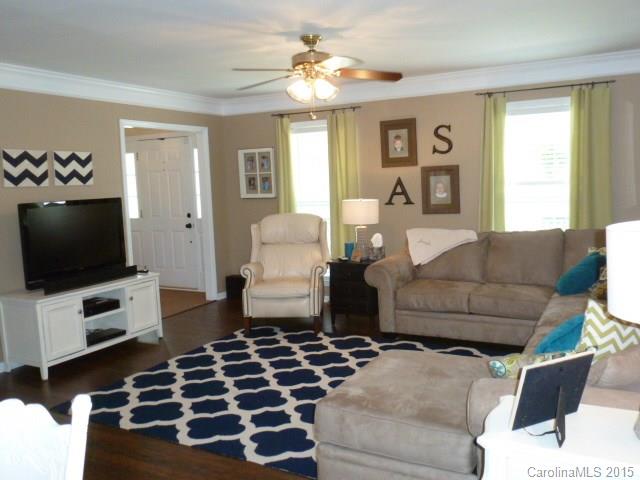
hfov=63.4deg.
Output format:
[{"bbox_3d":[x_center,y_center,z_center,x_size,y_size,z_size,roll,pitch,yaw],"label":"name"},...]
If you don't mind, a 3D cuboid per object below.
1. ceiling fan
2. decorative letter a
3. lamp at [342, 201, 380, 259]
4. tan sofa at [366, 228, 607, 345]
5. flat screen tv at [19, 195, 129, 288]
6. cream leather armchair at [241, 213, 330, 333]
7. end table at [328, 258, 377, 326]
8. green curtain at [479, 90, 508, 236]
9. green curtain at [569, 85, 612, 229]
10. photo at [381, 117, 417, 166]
[{"bbox_3d":[-0.050,-1.146,3.509,1.252,0.455,1.252,2,8,29],"label":"ceiling fan"},{"bbox_3d":[0.854,-0.528,5.571,0.328,0.296,0.032,2,8,29],"label":"decorative letter a"},{"bbox_3d":[0.386,-0.102,5.067,0.380,0.610,0.380,-2,8,0],"label":"lamp"},{"bbox_3d":[1.601,0.385,4.858,2.200,0.920,0.930,1,8,26],"label":"tan sofa"},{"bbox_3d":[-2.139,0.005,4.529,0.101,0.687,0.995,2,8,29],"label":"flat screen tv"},{"bbox_3d":[-0.320,0.312,5.326,0.810,1.100,0.840,-2,8,6],"label":"cream leather armchair"},{"bbox_3d":[0.406,0.537,5.314,0.525,0.661,0.505,2,8,29],"label":"end table"},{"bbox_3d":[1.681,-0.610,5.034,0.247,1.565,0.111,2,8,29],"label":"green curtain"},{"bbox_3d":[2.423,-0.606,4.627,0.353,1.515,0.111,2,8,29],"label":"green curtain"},{"bbox_3d":[0.836,-1.024,5.510,0.397,0.488,0.034,2,8,29],"label":"photo"}]

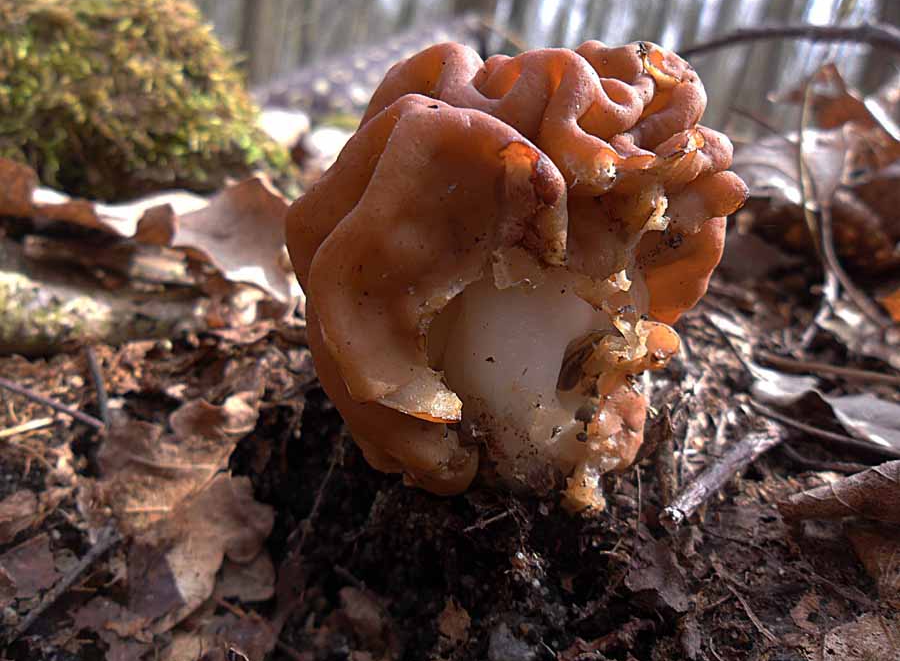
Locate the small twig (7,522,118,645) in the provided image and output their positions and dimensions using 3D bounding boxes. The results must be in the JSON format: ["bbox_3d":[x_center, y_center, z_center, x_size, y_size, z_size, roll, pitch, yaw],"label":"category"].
[{"bbox_3d":[-0.095,0.062,0.176,0.004,0.003,0.040,7,24,9],"label":"small twig"}]

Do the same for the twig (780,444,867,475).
[{"bbox_3d":[0.130,0.044,0.244,0.027,0.002,0.003,16,27,27],"label":"twig"}]

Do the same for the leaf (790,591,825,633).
[{"bbox_3d":[0.090,0.071,0.178,0.007,0.002,0.013,23,42,22],"label":"leaf"}]

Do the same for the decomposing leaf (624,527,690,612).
[{"bbox_3d":[0.054,0.064,0.189,0.016,0.005,0.024,-3,39,-8],"label":"decomposing leaf"}]

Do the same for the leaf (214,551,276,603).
[{"bbox_3d":[-0.052,0.063,0.179,0.015,0.004,0.015,-9,40,-15],"label":"leaf"}]

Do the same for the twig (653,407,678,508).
[{"bbox_3d":[0.074,0.043,0.240,0.006,0.005,0.041,9,45,5],"label":"twig"}]

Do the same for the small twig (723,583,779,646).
[{"bbox_3d":[0.076,0.071,0.176,0.002,0.002,0.020,-4,25,-15],"label":"small twig"}]

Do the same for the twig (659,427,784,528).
[{"bbox_3d":[0.093,0.047,0.233,0.075,0.006,0.007,-18,31,-39],"label":"twig"}]

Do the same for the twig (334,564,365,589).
[{"bbox_3d":[-0.026,0.063,0.181,0.011,0.002,0.002,23,31,38],"label":"twig"}]

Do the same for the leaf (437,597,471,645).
[{"bbox_3d":[0.001,0.070,0.169,0.008,0.002,0.012,-3,39,-9],"label":"leaf"}]

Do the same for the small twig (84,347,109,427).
[{"bbox_3d":[-0.133,0.020,0.265,0.004,0.003,0.048,-18,46,-23],"label":"small twig"}]

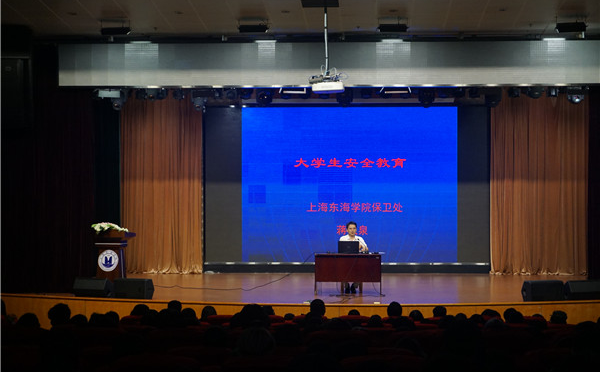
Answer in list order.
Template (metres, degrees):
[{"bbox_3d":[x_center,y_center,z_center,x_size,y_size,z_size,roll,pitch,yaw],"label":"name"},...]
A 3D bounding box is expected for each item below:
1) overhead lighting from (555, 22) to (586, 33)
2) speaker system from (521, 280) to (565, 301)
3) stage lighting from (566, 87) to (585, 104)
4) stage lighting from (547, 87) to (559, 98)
[{"bbox_3d":[4.492,-2.639,20.700,0.500,0.220,0.280,0,0,0],"label":"overhead lighting"},{"bbox_3d":[4.217,1.827,21.700,0.660,0.370,0.400,0,0,-8],"label":"speaker system"},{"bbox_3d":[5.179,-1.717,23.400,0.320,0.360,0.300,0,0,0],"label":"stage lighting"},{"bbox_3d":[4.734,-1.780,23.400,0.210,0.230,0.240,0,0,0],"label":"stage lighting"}]

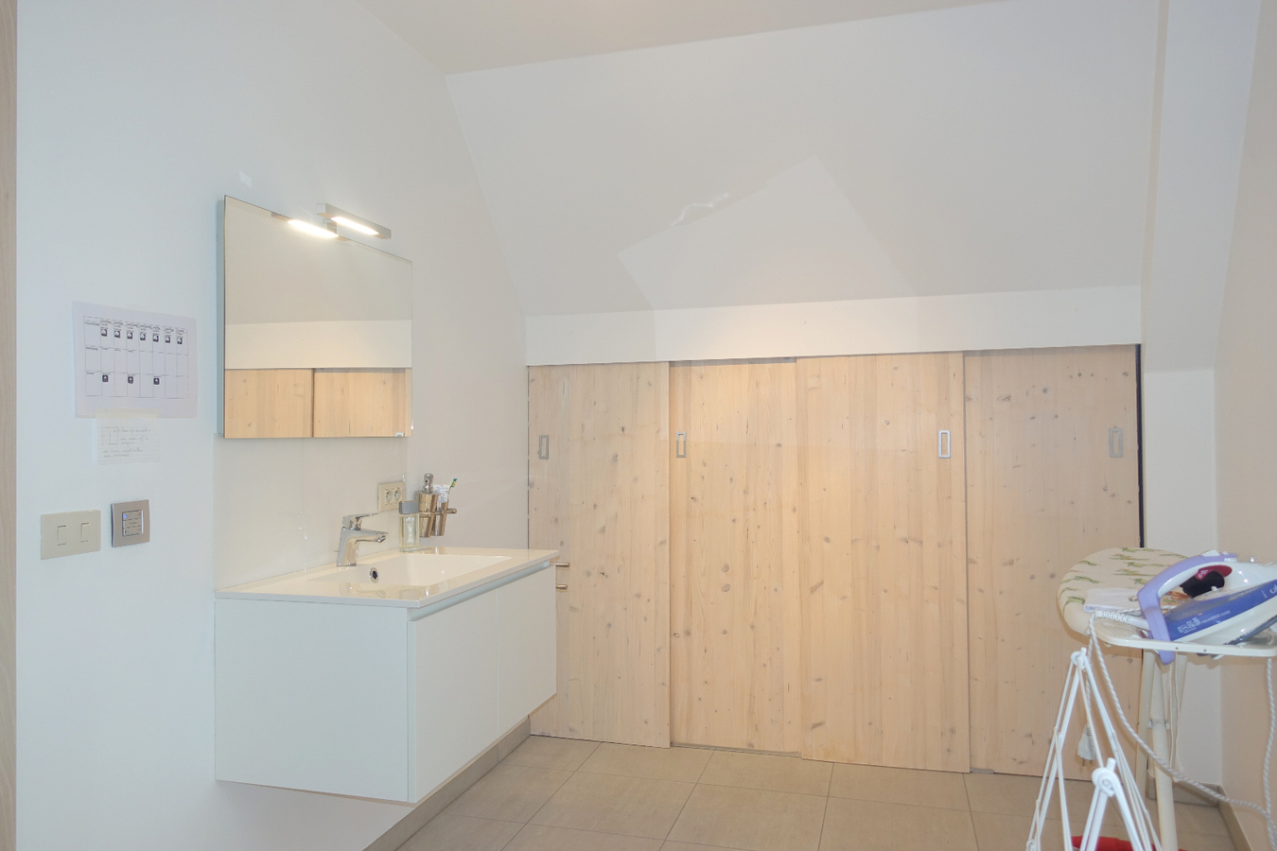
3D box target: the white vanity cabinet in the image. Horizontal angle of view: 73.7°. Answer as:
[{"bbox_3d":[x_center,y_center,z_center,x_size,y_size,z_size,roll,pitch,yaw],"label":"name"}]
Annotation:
[{"bbox_3d":[-0.588,0.585,2.200,0.495,0.402,0.794,-1,-1,16],"label":"white vanity cabinet"}]

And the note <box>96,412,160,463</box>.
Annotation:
[{"bbox_3d":[-1.001,0.026,1.673,0.002,0.100,0.146,-1,-1,16],"label":"note"}]

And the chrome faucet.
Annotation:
[{"bbox_3d":[-0.726,0.301,2.243,0.137,0.140,0.044,-1,-1,16],"label":"chrome faucet"}]

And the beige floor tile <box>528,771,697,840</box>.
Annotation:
[{"bbox_3d":[-0.072,1.282,2.880,0.455,0.010,0.450,-1,-1,16],"label":"beige floor tile"}]

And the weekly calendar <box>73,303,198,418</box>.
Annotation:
[{"bbox_3d":[-0.995,-0.122,1.699,0.003,0.212,0.295,-1,-1,16],"label":"weekly calendar"}]

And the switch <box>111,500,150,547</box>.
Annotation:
[{"bbox_3d":[-0.996,0.192,1.668,0.010,0.083,0.082,-1,-1,16],"label":"switch"}]

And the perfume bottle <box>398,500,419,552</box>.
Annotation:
[{"bbox_3d":[-0.694,0.306,2.578,0.050,0.151,0.027,0,-1,-36],"label":"perfume bottle"}]

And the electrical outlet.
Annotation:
[{"bbox_3d":[-0.742,0.213,2.557,0.011,0.082,0.151,-1,-1,16],"label":"electrical outlet"}]

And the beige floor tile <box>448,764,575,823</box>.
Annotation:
[{"bbox_3d":[-0.446,1.287,2.986,0.319,0.010,0.451,-1,-1,16],"label":"beige floor tile"}]

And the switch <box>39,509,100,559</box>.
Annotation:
[{"bbox_3d":[-1.032,0.197,1.547,0.008,0.078,0.117,-1,-1,16],"label":"switch"}]

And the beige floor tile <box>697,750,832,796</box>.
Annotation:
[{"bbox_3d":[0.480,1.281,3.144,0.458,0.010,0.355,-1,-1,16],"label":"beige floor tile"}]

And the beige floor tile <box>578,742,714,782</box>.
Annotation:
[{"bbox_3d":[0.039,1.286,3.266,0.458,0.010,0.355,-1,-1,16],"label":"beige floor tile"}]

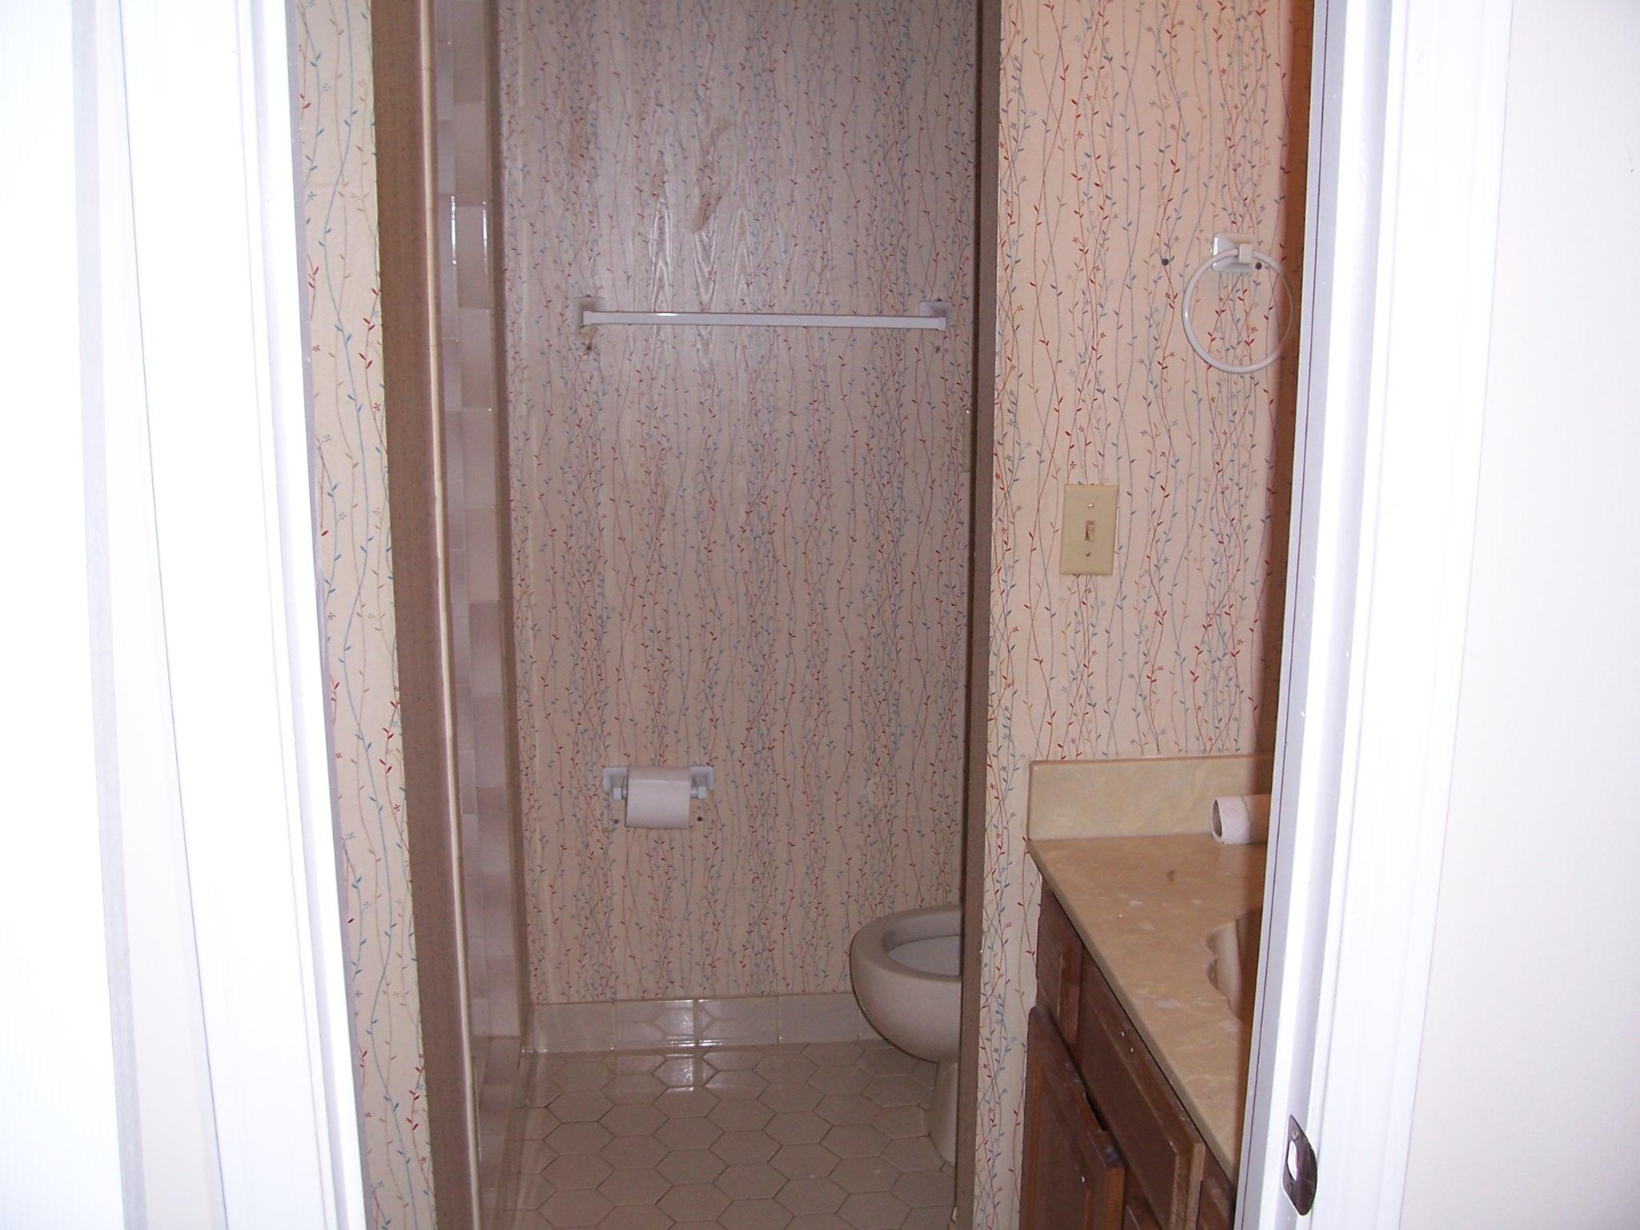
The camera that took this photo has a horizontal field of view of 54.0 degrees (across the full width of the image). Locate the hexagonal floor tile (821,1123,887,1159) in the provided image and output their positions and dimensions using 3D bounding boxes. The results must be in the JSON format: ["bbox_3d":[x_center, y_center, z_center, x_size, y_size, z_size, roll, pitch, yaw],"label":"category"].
[{"bbox_3d":[0.058,0.876,2.671,0.118,0.008,0.102,-1,12,-7],"label":"hexagonal floor tile"}]

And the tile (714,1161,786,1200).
[{"bbox_3d":[-0.111,0.922,2.608,0.125,0.010,0.108,-1,12,-6],"label":"tile"}]

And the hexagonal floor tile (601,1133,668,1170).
[{"bbox_3d":[-0.309,0.902,2.696,0.121,0.008,0.105,-1,12,-7],"label":"hexagonal floor tile"}]

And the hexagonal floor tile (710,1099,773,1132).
[{"bbox_3d":[-0.136,0.880,2.819,0.125,0.010,0.108,-1,12,-6],"label":"hexagonal floor tile"}]

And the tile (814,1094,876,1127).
[{"bbox_3d":[0.050,0.876,2.840,0.125,0.010,0.108,-1,12,-6],"label":"tile"}]

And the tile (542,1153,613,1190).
[{"bbox_3d":[-0.387,0.890,2.570,0.118,0.008,0.102,-1,12,-7],"label":"tile"}]

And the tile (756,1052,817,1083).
[{"bbox_3d":[-0.063,0.846,2.991,0.121,0.008,0.105,-1,12,-7],"label":"tile"}]

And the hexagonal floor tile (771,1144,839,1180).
[{"bbox_3d":[-0.025,0.910,2.671,0.125,0.010,0.108,-1,12,-6],"label":"hexagonal floor tile"}]

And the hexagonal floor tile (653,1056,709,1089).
[{"bbox_3d":[-0.249,0.848,2.969,0.121,0.008,0.105,-1,12,-7],"label":"hexagonal floor tile"}]

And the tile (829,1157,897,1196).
[{"bbox_3d":[0.074,0.920,2.635,0.121,0.008,0.105,-1,12,-7],"label":"tile"}]

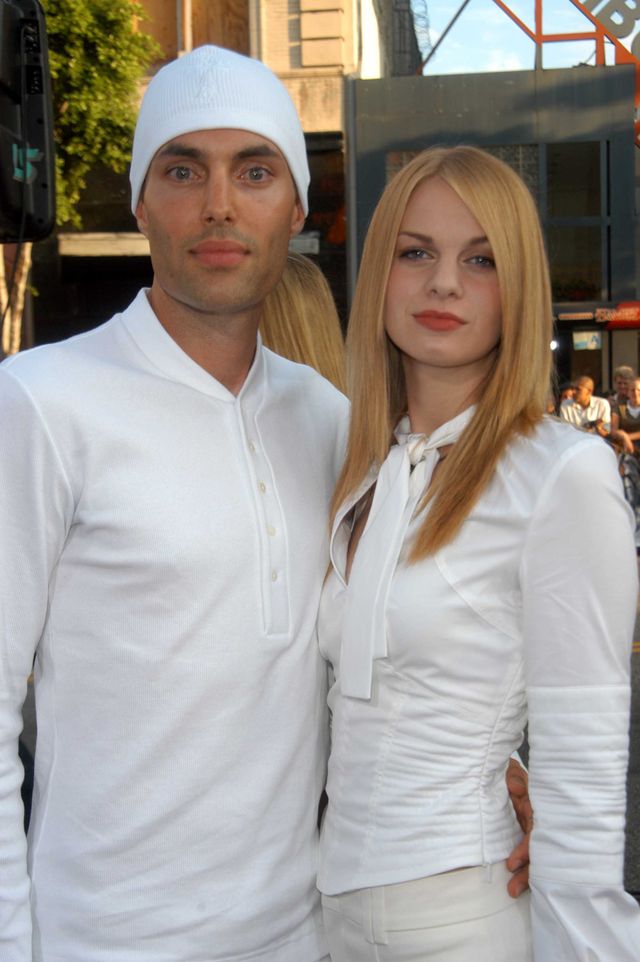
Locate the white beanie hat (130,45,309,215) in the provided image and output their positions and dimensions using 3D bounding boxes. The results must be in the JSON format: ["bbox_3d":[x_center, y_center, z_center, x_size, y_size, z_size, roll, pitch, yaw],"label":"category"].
[{"bbox_3d":[-0.095,-0.322,1.430,0.168,0.175,0.212,0,2,-3],"label":"white beanie hat"}]

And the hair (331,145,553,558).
[{"bbox_3d":[0.122,-0.135,1.545,0.215,0.410,0.235,3,2,11],"label":"hair"}]

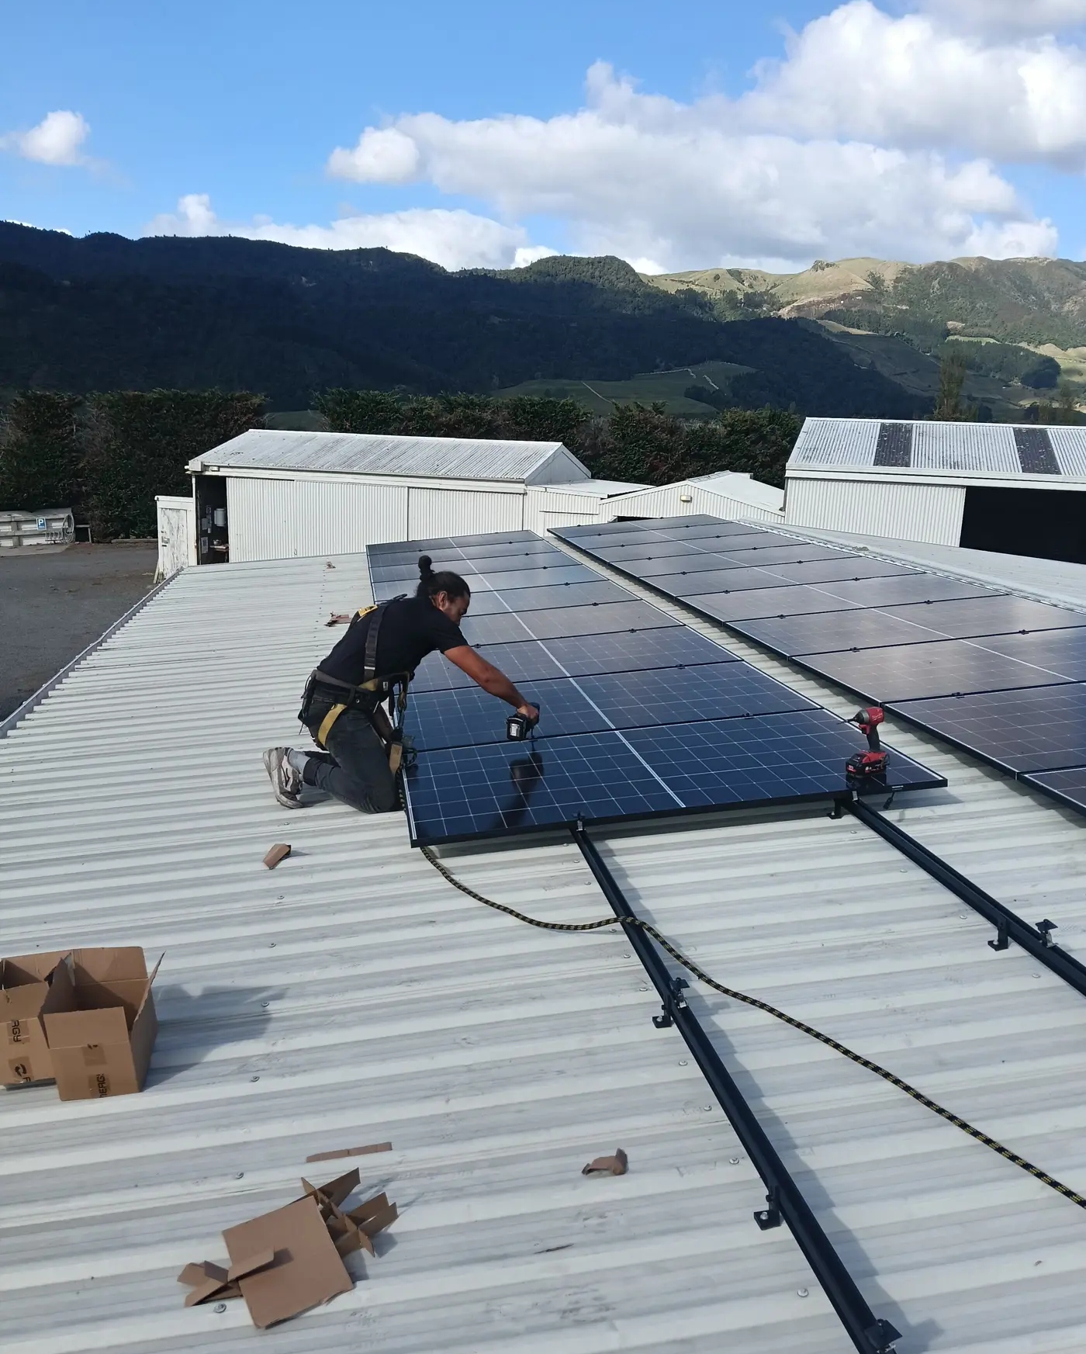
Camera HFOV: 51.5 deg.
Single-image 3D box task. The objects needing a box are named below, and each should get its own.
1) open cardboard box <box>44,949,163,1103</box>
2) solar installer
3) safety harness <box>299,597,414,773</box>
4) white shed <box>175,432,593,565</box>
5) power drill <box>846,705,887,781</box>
[{"bbox_3d":[-1.059,0.841,2.749,0.192,0.229,0.293,-6,13,-9],"label":"open cardboard box"},{"bbox_3d":[-0.553,0.019,4.574,1.173,1.021,0.556,-3,13,-22],"label":"solar installer"},{"bbox_3d":[-0.777,0.059,4.470,0.445,0.687,0.455,-3,13,-22],"label":"safety harness"},{"bbox_3d":[-4.212,-4.908,33.099,9.825,4.191,6.327,6,13,17],"label":"white shed"},{"bbox_3d":[1.178,0.235,4.121,0.167,0.243,0.084,-10,15,-25],"label":"power drill"}]

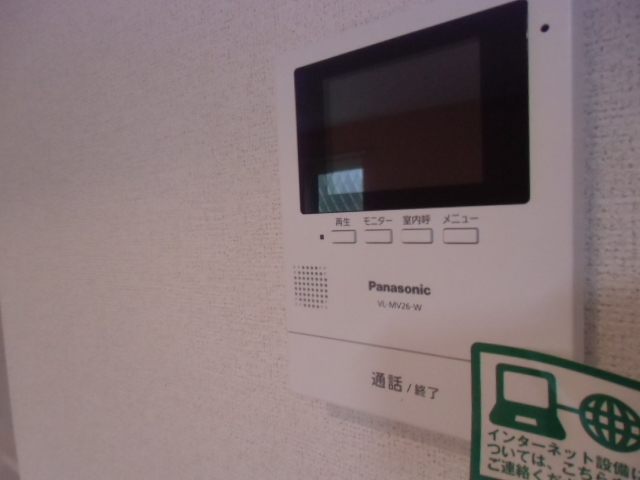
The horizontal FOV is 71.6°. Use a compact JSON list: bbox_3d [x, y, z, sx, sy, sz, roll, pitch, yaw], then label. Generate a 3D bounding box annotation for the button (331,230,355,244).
[{"bbox_3d":[0.011,-0.001,0.204,0.013,0.006,0.003,0,4,37],"label":"button"}]

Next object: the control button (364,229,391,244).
[{"bbox_3d":[0.025,-0.001,0.193,0.013,0.006,0.003,0,4,37],"label":"control button"}]

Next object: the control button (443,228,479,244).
[{"bbox_3d":[0.054,-0.001,0.171,0.013,0.006,0.003,0,4,37],"label":"control button"}]

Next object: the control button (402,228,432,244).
[{"bbox_3d":[0.040,-0.001,0.182,0.013,0.006,0.003,0,4,37],"label":"control button"}]

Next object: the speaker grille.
[{"bbox_3d":[-0.004,0.023,0.218,0.021,0.021,0.002,0,4,37],"label":"speaker grille"}]

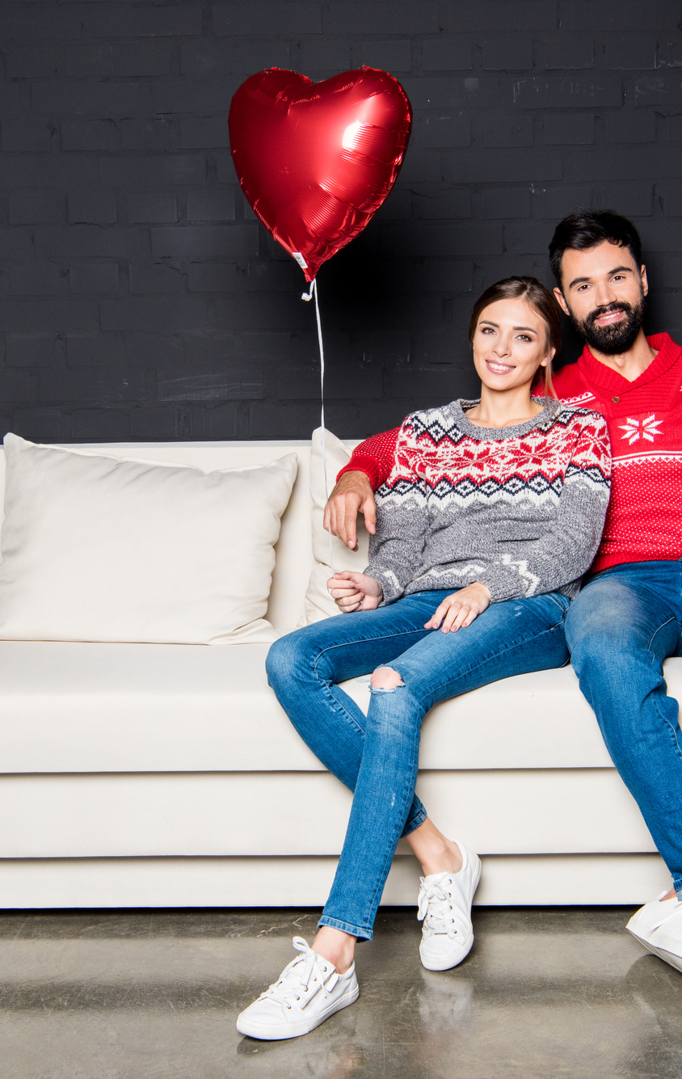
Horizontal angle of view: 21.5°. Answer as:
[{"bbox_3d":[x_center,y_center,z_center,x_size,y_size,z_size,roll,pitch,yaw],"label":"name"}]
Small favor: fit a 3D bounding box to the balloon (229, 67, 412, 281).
[{"bbox_3d":[-0.036,-0.654,3.224,0.370,0.390,0.200,3,6,24],"label":"balloon"}]

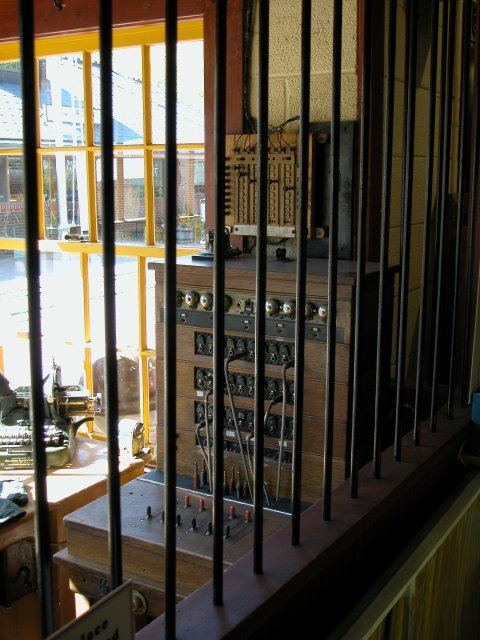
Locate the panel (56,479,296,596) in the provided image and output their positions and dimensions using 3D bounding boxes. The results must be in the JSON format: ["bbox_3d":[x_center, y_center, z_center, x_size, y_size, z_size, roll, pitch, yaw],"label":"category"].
[{"bbox_3d":[-0.106,0.524,1.951,0.592,0.100,0.340,6,11,29],"label":"panel"}]

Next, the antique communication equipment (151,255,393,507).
[{"bbox_3d":[0.087,0.137,2.231,0.582,0.574,0.320,6,11,29],"label":"antique communication equipment"}]

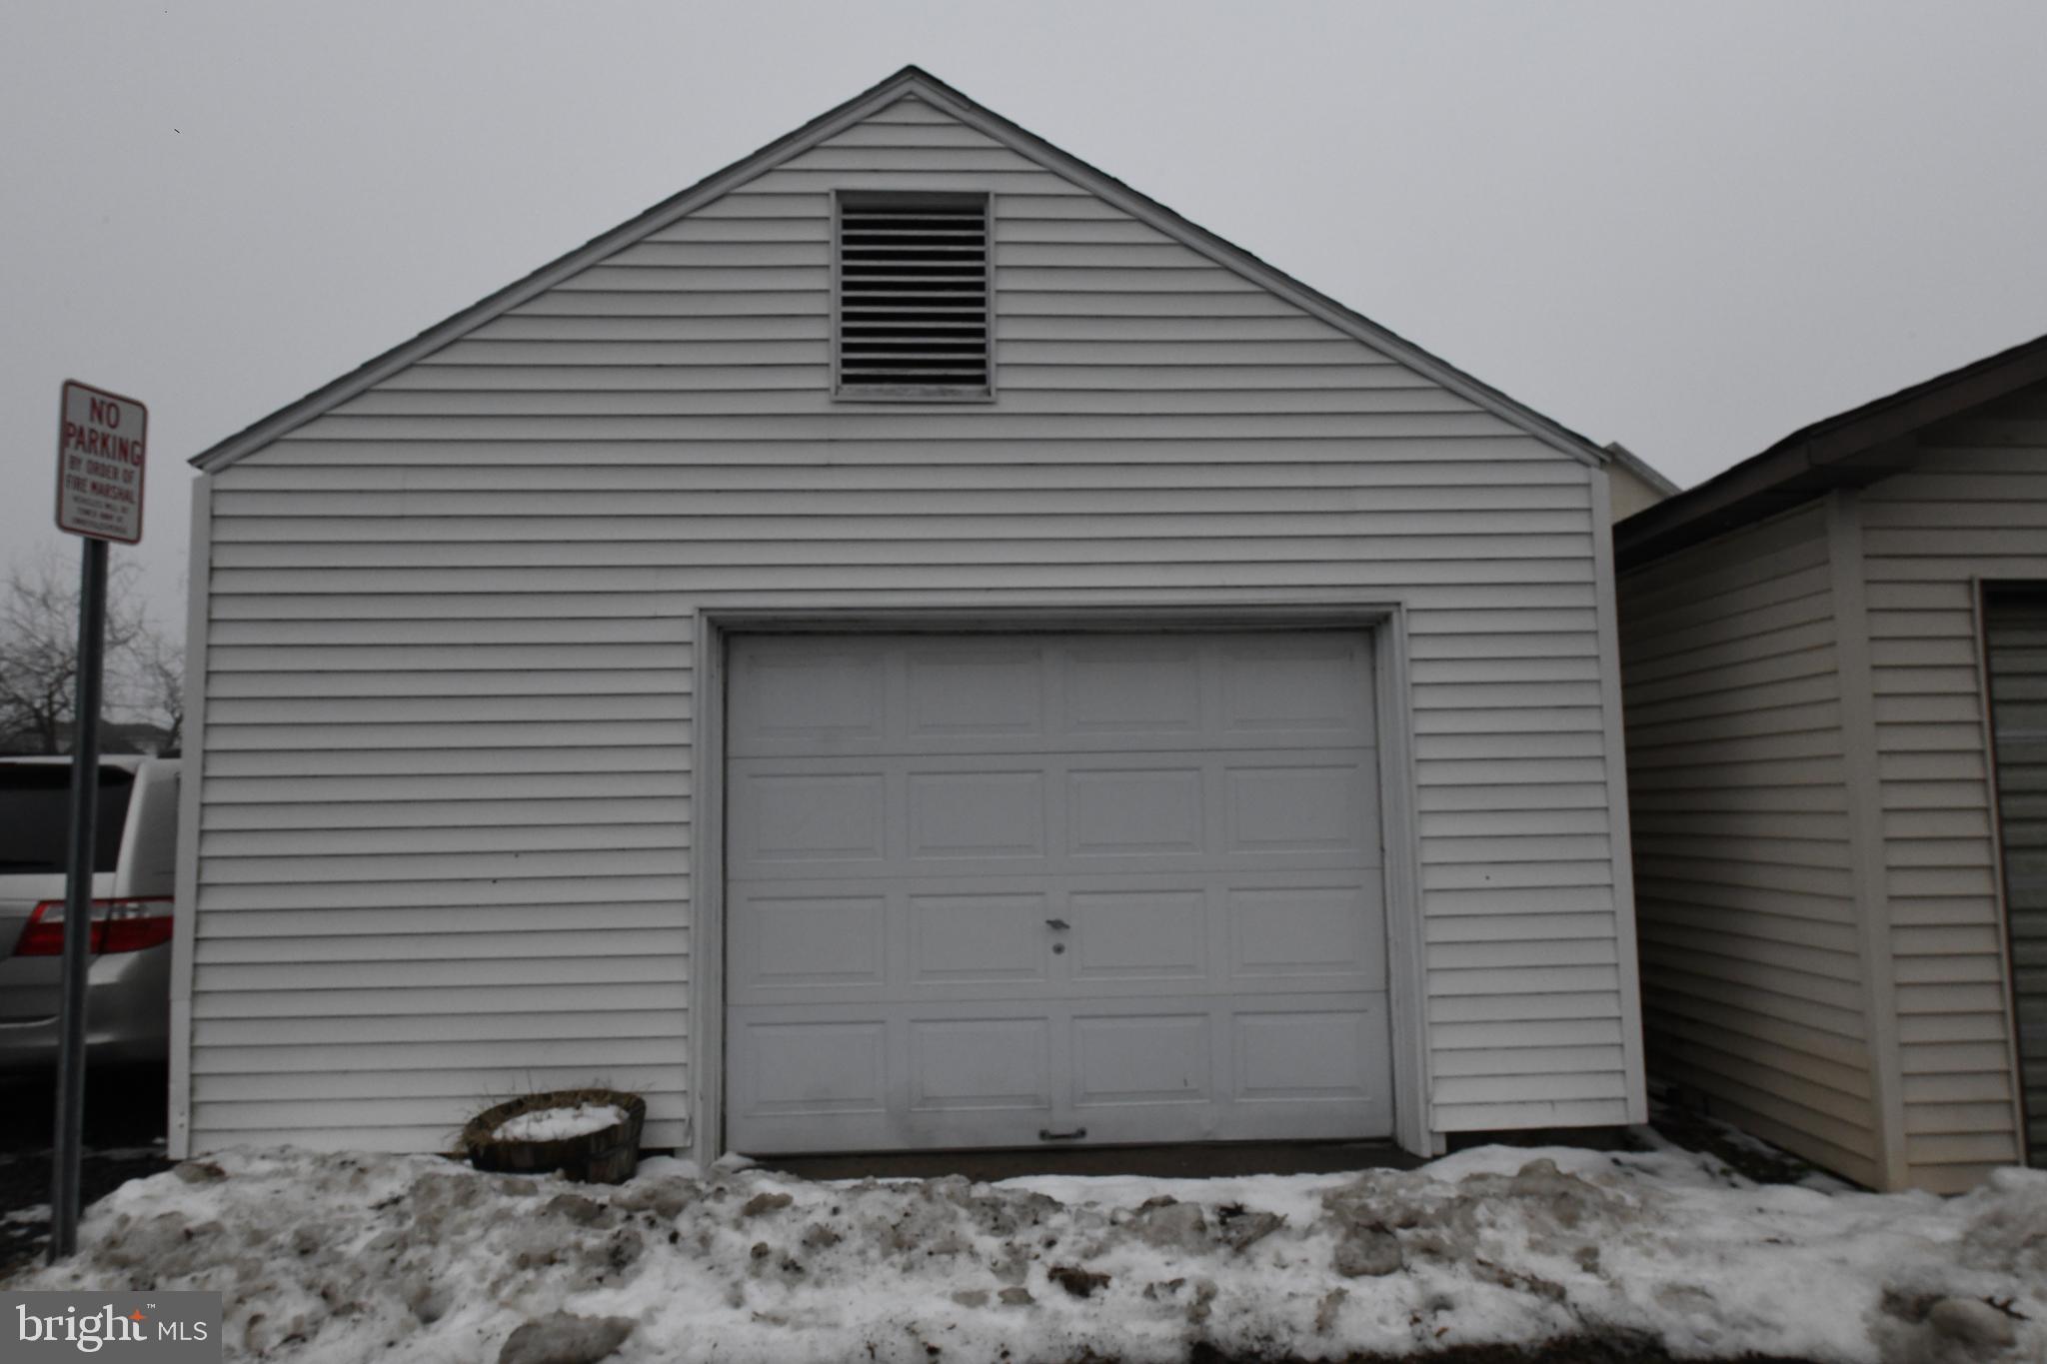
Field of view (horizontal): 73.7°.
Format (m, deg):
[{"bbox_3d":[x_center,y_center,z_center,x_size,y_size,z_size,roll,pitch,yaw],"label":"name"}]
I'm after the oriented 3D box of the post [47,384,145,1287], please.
[{"bbox_3d":[-2.830,0.417,4.092,0.060,2.630,0.305,-2,-5,11],"label":"post"}]

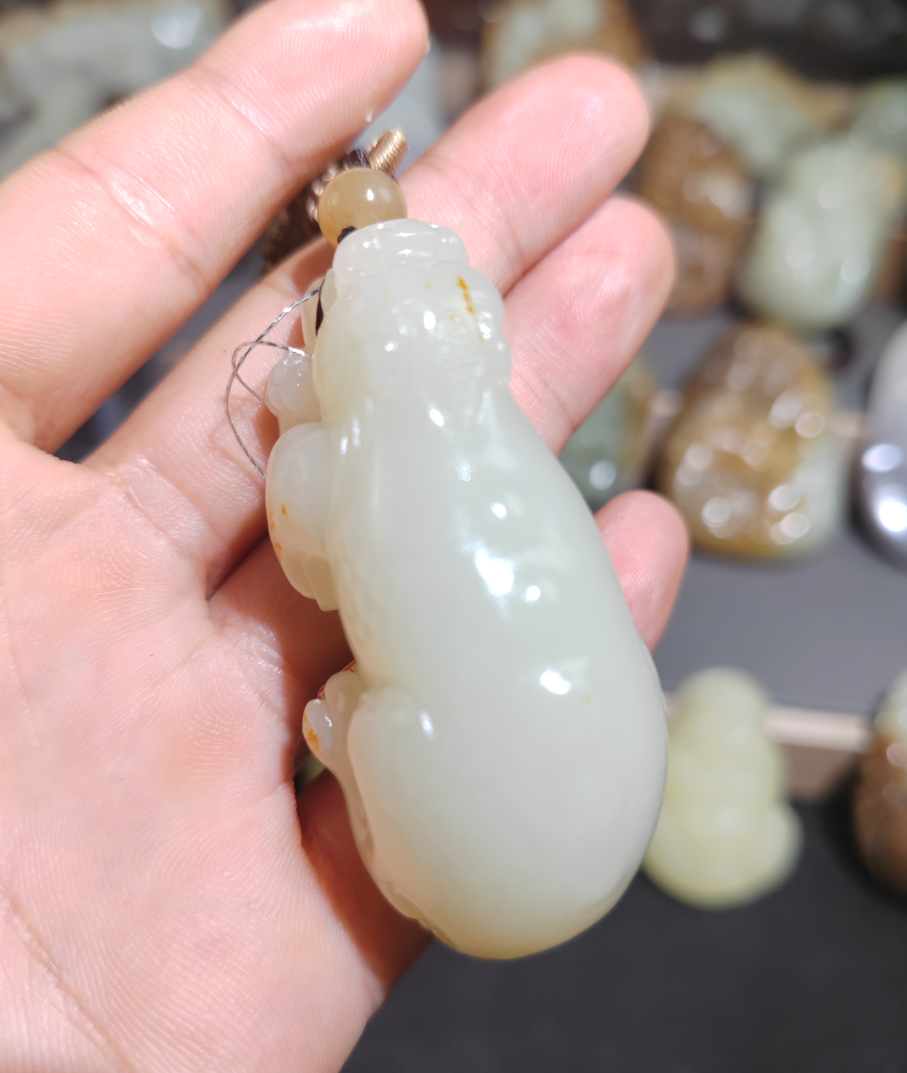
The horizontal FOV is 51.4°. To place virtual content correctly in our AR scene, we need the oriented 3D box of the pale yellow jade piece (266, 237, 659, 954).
[{"bbox_3d":[0.001,0.006,0.100,0.033,0.036,0.079,-5,83,-30],"label":"pale yellow jade piece"}]

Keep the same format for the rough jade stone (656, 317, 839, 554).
[{"bbox_3d":[0.105,-0.034,0.335,0.063,0.036,0.081,1,84,3],"label":"rough jade stone"}]

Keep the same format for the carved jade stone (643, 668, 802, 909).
[{"bbox_3d":[0.085,0.079,0.295,0.048,0.030,0.073,0,86,3],"label":"carved jade stone"}]

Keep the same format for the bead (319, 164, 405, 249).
[{"bbox_3d":[-0.010,-0.036,0.105,0.010,0.010,0.010,18,84,0],"label":"bead"}]

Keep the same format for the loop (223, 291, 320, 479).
[{"bbox_3d":[-0.020,-0.017,0.102,0.011,0.005,0.021,3,90,0],"label":"loop"}]

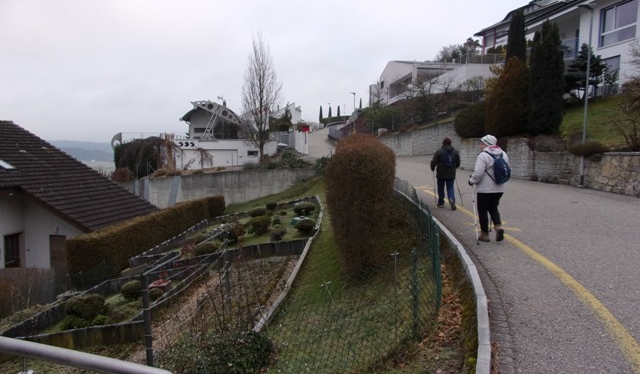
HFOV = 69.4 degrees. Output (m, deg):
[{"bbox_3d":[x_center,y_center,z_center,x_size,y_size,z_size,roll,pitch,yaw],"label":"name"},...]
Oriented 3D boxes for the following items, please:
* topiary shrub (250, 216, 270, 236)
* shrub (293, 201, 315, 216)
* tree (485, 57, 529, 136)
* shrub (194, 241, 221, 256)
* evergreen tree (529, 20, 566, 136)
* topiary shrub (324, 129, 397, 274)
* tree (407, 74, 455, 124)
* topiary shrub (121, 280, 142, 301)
[{"bbox_3d":[-1.789,1.158,13.900,0.610,0.600,0.610,0,5,0],"label":"topiary shrub"},{"bbox_3d":[-0.520,0.738,15.500,0.800,0.440,0.750,1,4,0],"label":"shrub"},{"bbox_3d":[9.886,-4.797,24.500,2.300,4.200,2.300,0,5,0],"label":"tree"},{"bbox_3d":[-2.848,1.569,11.700,0.670,0.380,0.620,0,5,0],"label":"shrub"},{"bbox_3d":[8.723,-4.198,17.800,1.400,4.289,1.400,1,4,0],"label":"evergreen tree"},{"bbox_3d":[0.719,0.293,8.200,1.280,2.500,1.400,0,5,0],"label":"topiary shrub"},{"bbox_3d":[6.694,-5.361,28.000,3.000,2.995,2.800,1,4,0],"label":"tree"},{"bbox_3d":[-3.823,2.105,9.400,0.460,0.450,0.460,0,5,0],"label":"topiary shrub"}]

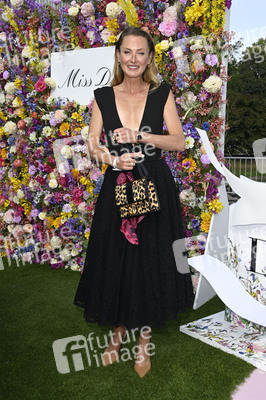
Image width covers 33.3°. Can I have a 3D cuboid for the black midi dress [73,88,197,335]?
[{"bbox_3d":[0.006,-0.005,2.259,0.630,1.155,0.500,1,8,3],"label":"black midi dress"}]

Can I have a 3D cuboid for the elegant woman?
[{"bbox_3d":[0.006,0.013,2.251,0.620,1.720,0.500,1,8,3],"label":"elegant woman"}]

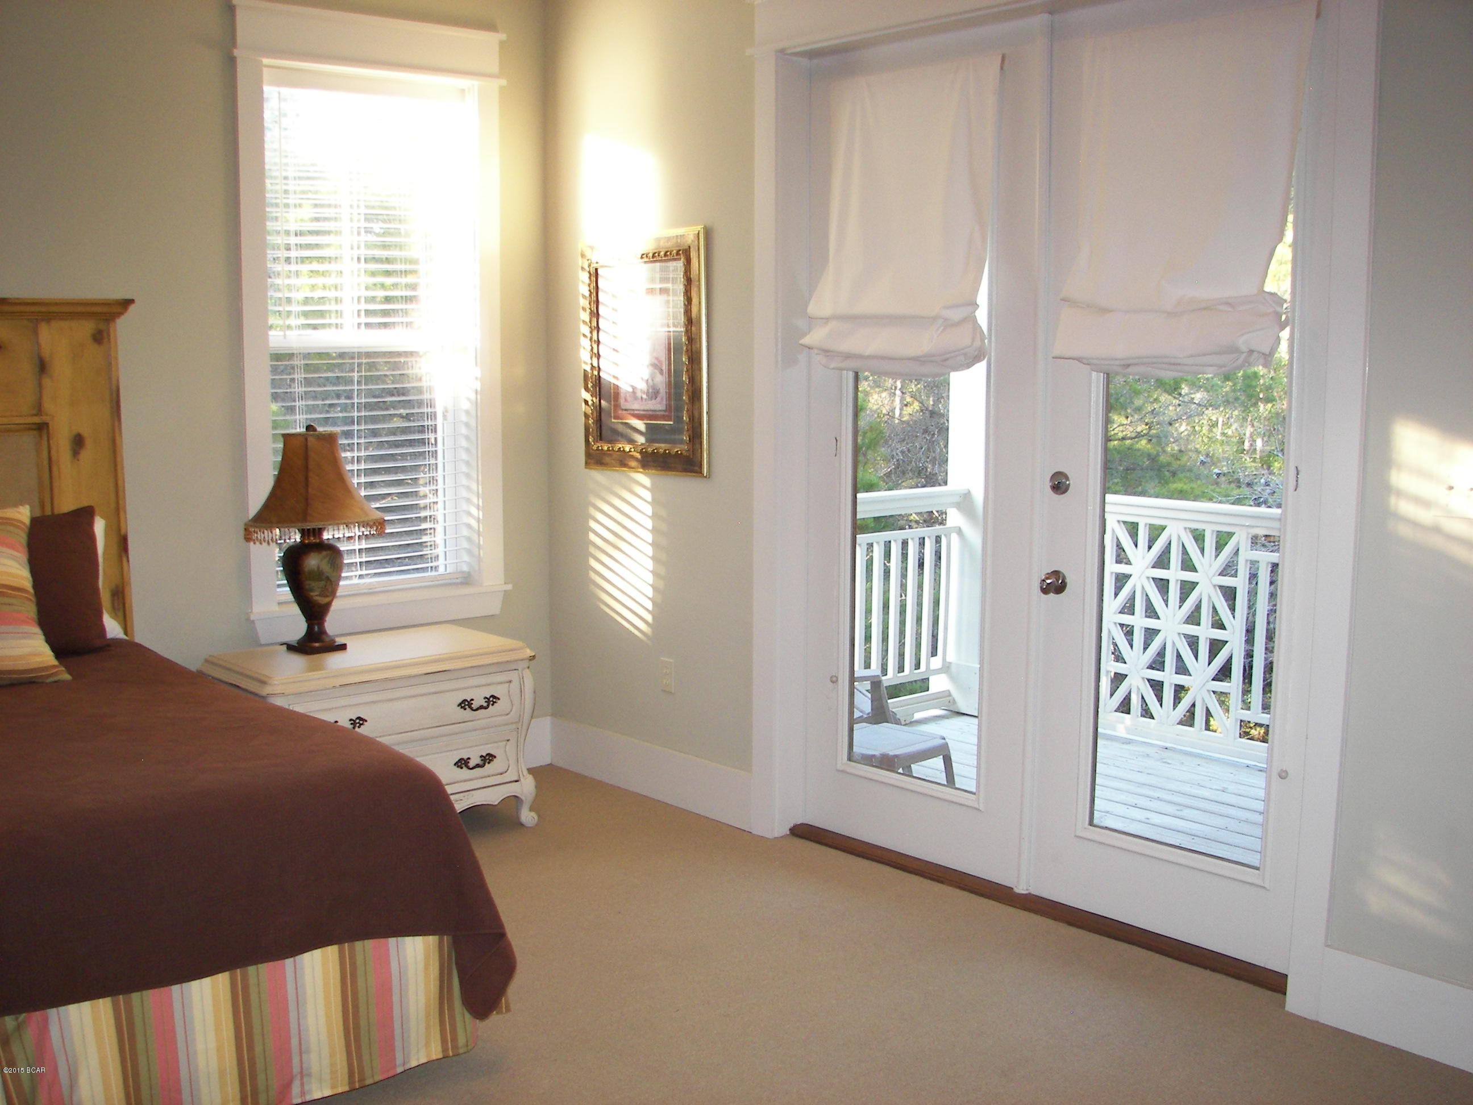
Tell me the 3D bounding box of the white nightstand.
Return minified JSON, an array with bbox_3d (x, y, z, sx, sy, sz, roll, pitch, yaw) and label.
[{"bbox_3d":[-1.159,0.614,4.865,0.900,0.600,0.530,-7,10,-43],"label":"white nightstand"}]

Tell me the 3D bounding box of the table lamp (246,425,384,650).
[{"bbox_3d":[-1.311,-0.035,4.766,0.433,0.712,0.433,-7,10,-43],"label":"table lamp"}]

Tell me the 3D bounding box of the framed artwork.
[{"bbox_3d":[-0.311,-0.662,5.144,0.037,0.785,0.635,-7,10,-43],"label":"framed artwork"}]

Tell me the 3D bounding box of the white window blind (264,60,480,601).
[{"bbox_3d":[-1.237,-0.722,5.133,0.775,1.680,0.065,-7,10,-43],"label":"white window blind"}]

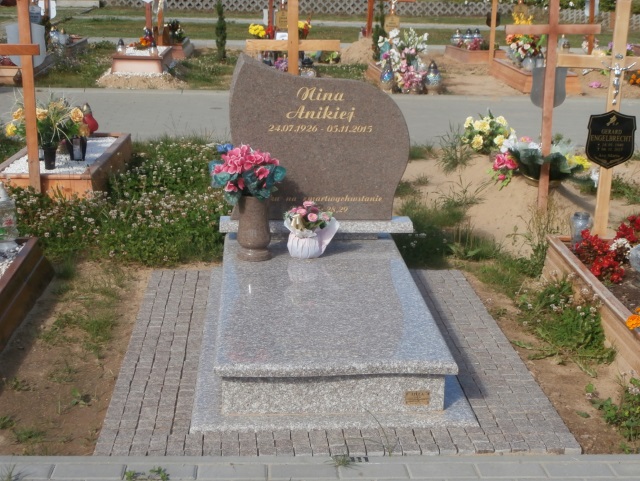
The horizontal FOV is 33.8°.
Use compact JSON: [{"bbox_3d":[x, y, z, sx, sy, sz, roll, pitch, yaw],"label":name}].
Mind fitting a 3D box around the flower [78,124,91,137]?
[{"bbox_3d":[-1.517,-0.708,6.800,0.075,0.075,0.070,3,15,10],"label":"flower"}]

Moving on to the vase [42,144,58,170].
[{"bbox_3d":[-1.661,-0.522,6.500,0.095,0.150,0.095,0,15,-4],"label":"vase"}]

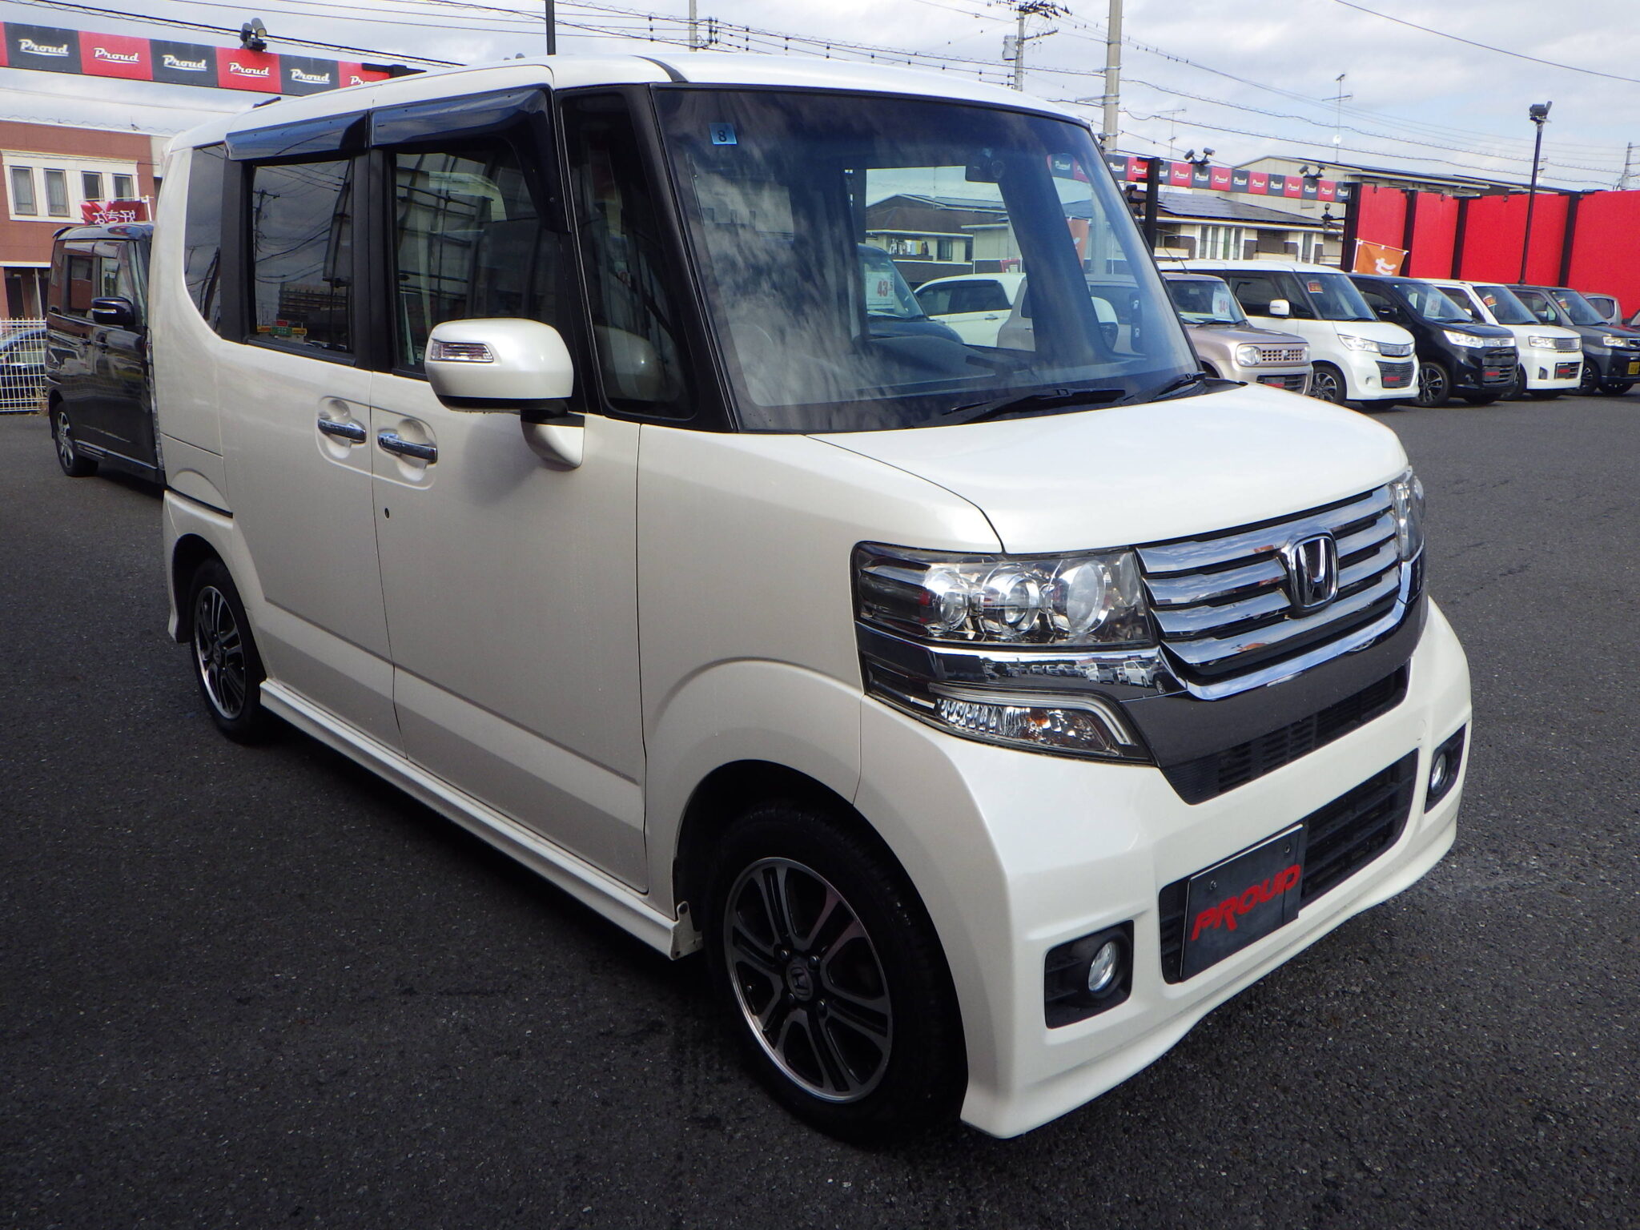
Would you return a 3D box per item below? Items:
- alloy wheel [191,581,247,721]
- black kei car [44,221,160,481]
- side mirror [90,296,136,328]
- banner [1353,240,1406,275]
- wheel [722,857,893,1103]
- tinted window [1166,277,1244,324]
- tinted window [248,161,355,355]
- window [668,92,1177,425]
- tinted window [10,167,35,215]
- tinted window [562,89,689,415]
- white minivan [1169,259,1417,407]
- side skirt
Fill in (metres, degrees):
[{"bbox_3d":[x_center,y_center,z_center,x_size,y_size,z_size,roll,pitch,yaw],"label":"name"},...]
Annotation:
[{"bbox_3d":[-1.716,0.102,3.920,0.140,0.397,0.397,-13,20,-42],"label":"alloy wheel"},{"bbox_3d":[-3.953,-1.712,8.826,1.475,1.735,3.395,-12,19,-41],"label":"black kei car"},{"bbox_3d":[-4.341,-1.862,8.150,0.240,0.185,0.170,-13,19,-42],"label":"side mirror"},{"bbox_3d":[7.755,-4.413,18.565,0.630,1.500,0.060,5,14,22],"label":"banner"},{"bbox_3d":[0.015,0.574,2.150,0.140,0.397,0.397,-13,20,-42],"label":"wheel"},{"bbox_3d":[4.324,-3.542,15.000,1.380,0.550,0.150,-10,-7,-37],"label":"tinted window"},{"bbox_3d":[-1.203,-0.834,3.062,0.050,0.450,0.590,-5,14,-43],"label":"tinted window"},{"bbox_3d":[0.305,-0.647,2.439,1.300,0.690,0.130,-13,-11,-41],"label":"window"},{"bbox_3d":[-20.431,-10.853,34.000,0.120,1.250,0.660,9,16,29],"label":"tinted window"},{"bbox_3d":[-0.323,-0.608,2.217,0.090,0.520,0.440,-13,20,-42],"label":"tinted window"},{"bbox_3d":[5.534,-3.439,16.361,1.475,1.735,3.395,-10,16,-38],"label":"white minivan"},{"bbox_3d":[-0.873,0.387,3.019,0.090,0.095,1.870,-13,20,-42],"label":"side skirt"}]

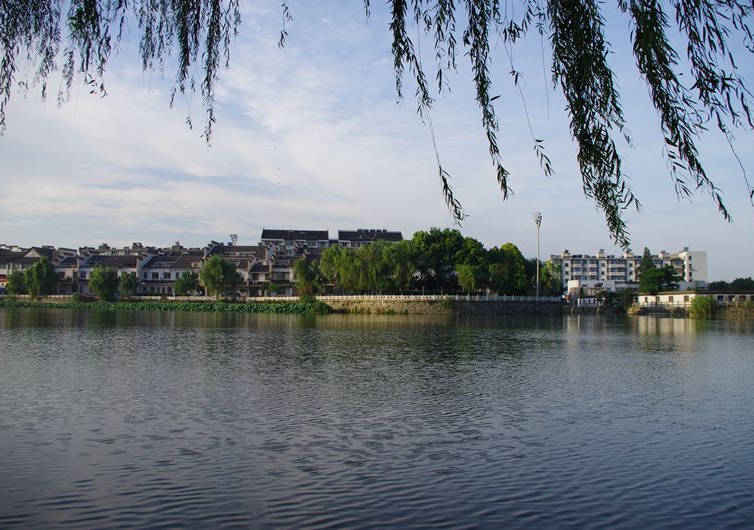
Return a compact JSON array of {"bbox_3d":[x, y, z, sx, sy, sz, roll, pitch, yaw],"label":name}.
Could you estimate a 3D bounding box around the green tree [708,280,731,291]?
[{"bbox_3d":[101.812,7.729,178.000,7.134,6.242,7.134,0,-3,0],"label":"green tree"}]

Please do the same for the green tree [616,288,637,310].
[{"bbox_3d":[48.330,6.880,116.000,4.260,4.650,4.130,0,-3,0],"label":"green tree"}]

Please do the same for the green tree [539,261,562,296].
[{"bbox_3d":[35.840,2.980,123.000,4.930,7.810,4.780,0,-3,0],"label":"green tree"}]

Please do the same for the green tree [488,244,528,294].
[{"bbox_3d":[30.947,1.541,142.000,9.486,13.754,9.486,0,-3,0],"label":"green tree"}]

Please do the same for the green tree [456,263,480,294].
[{"bbox_3d":[17.990,2.980,119.000,4.770,6.960,4.630,0,-3,0],"label":"green tree"}]

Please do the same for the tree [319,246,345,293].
[{"bbox_3d":[-9.810,1.430,132.000,5.730,11.020,5.560,0,-3,0],"label":"tree"}]

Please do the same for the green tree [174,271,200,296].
[{"bbox_3d":[-46.766,4.726,147.000,6.383,6.751,6.383,0,-3,0],"label":"green tree"}]

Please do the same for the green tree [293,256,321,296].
[{"bbox_3d":[-15.090,2.660,130.000,6.080,9.010,5.900,0,-3,0],"label":"green tree"}]

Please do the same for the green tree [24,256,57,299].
[{"bbox_3d":[-83.170,3.150,148.000,8.400,10.500,8.150,0,-3,0],"label":"green tree"}]

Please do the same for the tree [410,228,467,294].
[{"bbox_3d":[14.173,-0.115,138.000,12.445,16.593,12.445,0,-3,0],"label":"tree"}]

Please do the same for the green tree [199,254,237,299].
[{"bbox_3d":[-37.057,3.039,140.000,8.884,10.989,8.884,0,-3,0],"label":"green tree"}]

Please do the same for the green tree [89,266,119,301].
[{"bbox_3d":[-67.351,4.696,148.000,7.415,8.651,7.415,0,-3,0],"label":"green tree"}]

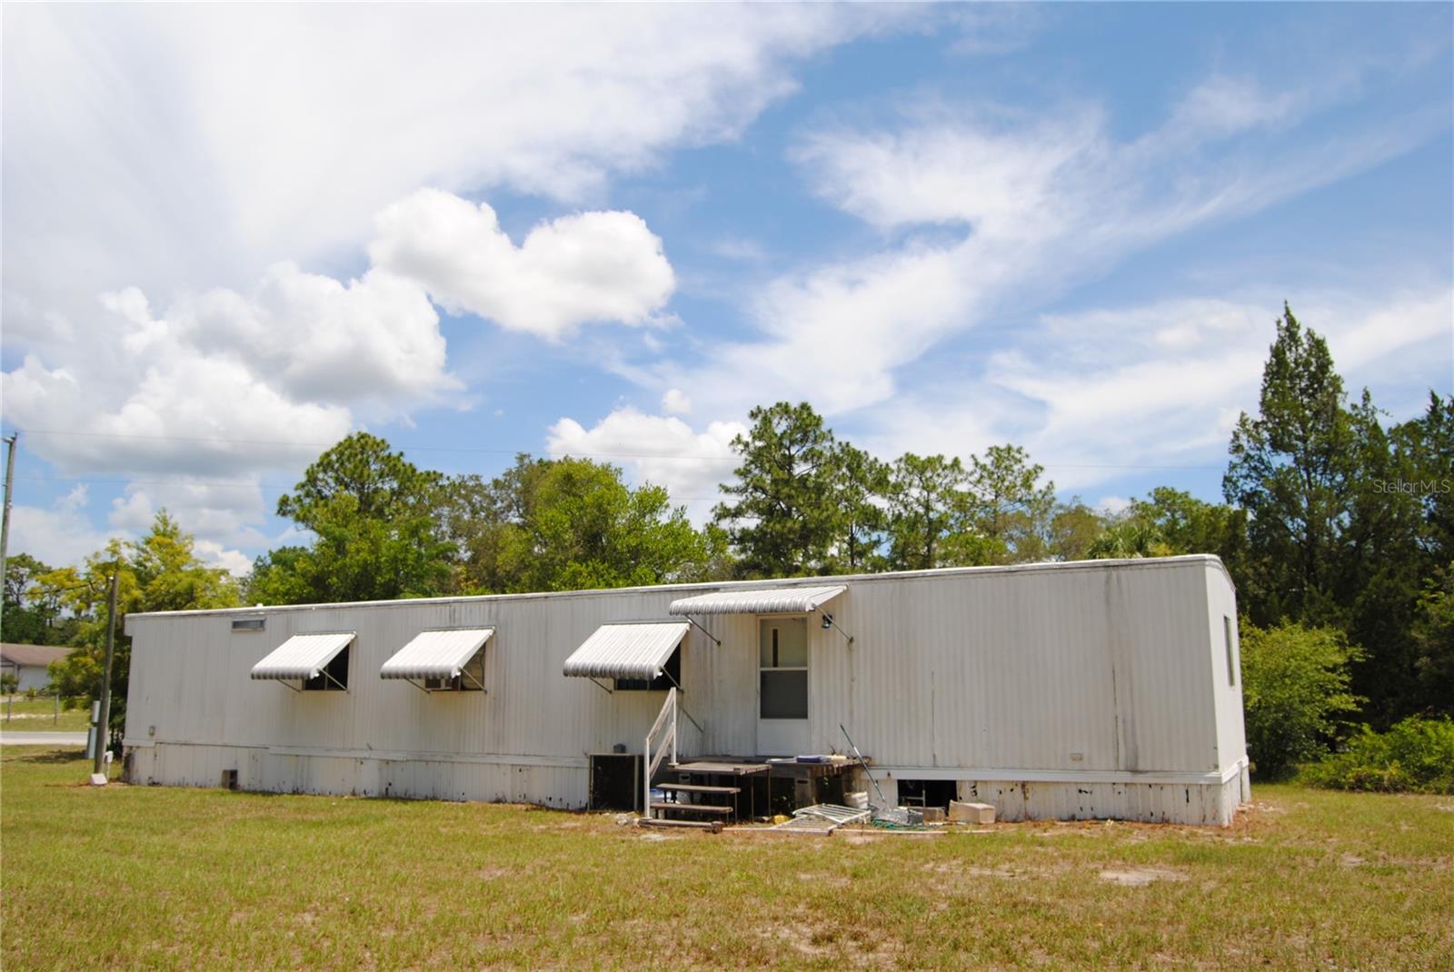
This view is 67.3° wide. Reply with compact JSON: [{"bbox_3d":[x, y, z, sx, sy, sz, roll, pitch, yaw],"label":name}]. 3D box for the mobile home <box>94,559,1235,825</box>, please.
[{"bbox_3d":[-2.286,3.612,19.345,20.551,3.384,4.383,-6,-12,28],"label":"mobile home"}]

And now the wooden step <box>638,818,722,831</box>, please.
[{"bbox_3d":[-0.562,4.130,13.294,1.010,0.110,0.250,-6,-12,28],"label":"wooden step"}]

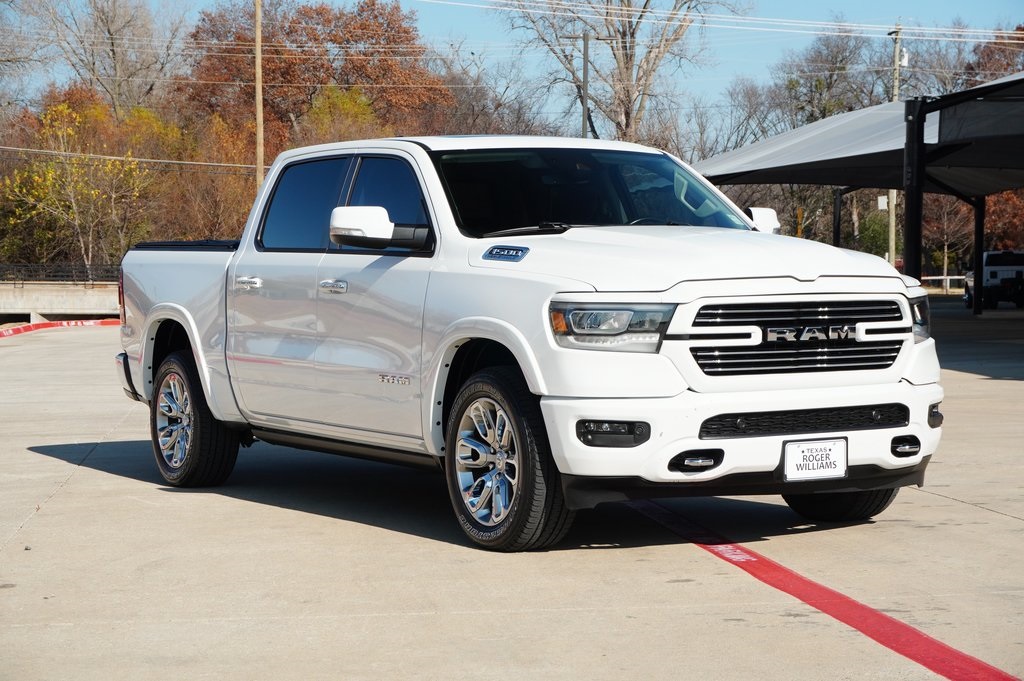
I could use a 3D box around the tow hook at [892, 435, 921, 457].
[{"bbox_3d":[1.656,0.445,8.980,0.195,0.092,0.080,-2,2,-41],"label":"tow hook"}]

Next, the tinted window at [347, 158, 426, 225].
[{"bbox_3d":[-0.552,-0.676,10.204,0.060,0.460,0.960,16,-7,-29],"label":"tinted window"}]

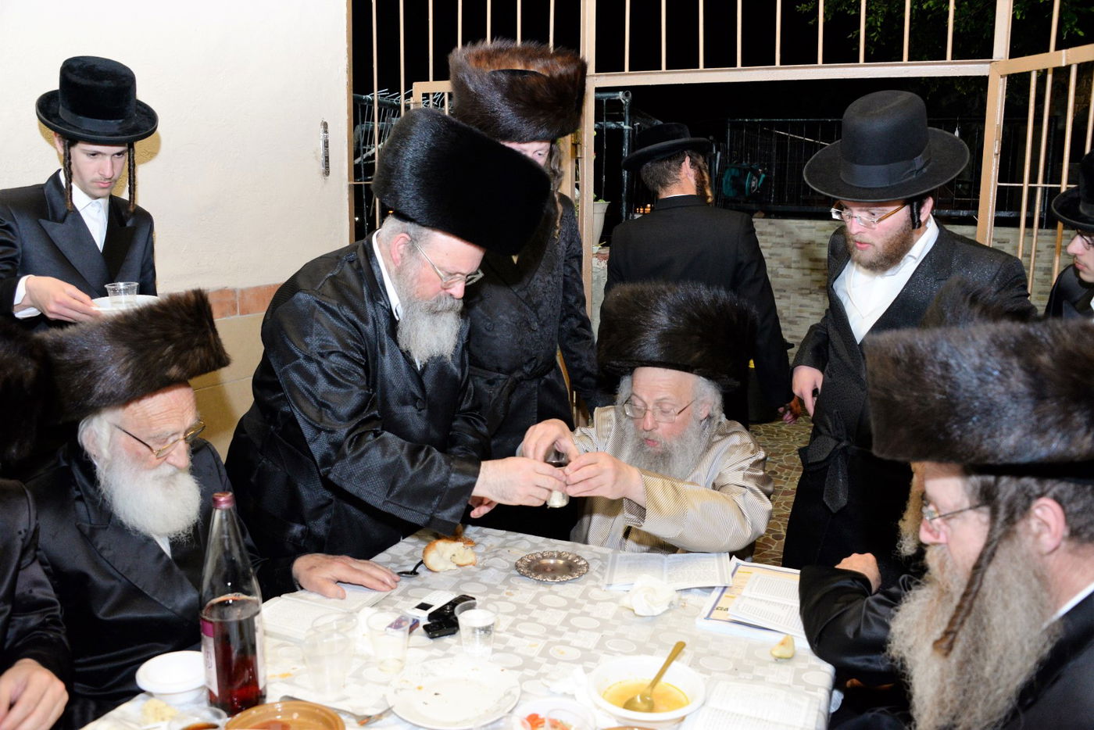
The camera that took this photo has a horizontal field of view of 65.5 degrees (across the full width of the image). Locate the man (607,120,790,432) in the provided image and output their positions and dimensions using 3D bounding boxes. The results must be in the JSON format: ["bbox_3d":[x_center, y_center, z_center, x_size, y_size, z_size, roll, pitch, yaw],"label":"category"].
[{"bbox_3d":[0.560,-0.020,3.245,0.620,1.760,0.380,4,11,20],"label":"man"}]

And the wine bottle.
[{"bbox_3d":[-0.444,0.325,1.176,0.083,0.305,0.083,-4,11,-21],"label":"wine bottle"}]

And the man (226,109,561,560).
[{"bbox_3d":[-0.338,0.256,1.960,0.770,1.650,0.570,6,11,29],"label":"man"}]

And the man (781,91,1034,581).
[{"bbox_3d":[0.798,0.232,2.000,0.380,1.700,0.520,-7,12,-36],"label":"man"}]

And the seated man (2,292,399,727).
[{"bbox_3d":[-0.604,0.511,1.543,0.720,1.290,0.620,5,11,25],"label":"seated man"}]

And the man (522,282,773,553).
[{"bbox_3d":[0.217,0.457,1.908,0.600,1.280,0.680,4,11,20],"label":"man"}]

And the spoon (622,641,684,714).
[{"bbox_3d":[0.158,0.440,1.189,0.040,0.025,0.178,7,26,32],"label":"spoon"}]

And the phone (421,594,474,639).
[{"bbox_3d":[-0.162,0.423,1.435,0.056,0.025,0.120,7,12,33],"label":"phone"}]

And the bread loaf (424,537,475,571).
[{"bbox_3d":[-0.197,0.361,1.681,0.108,0.062,0.075,-1,10,-6],"label":"bread loaf"}]

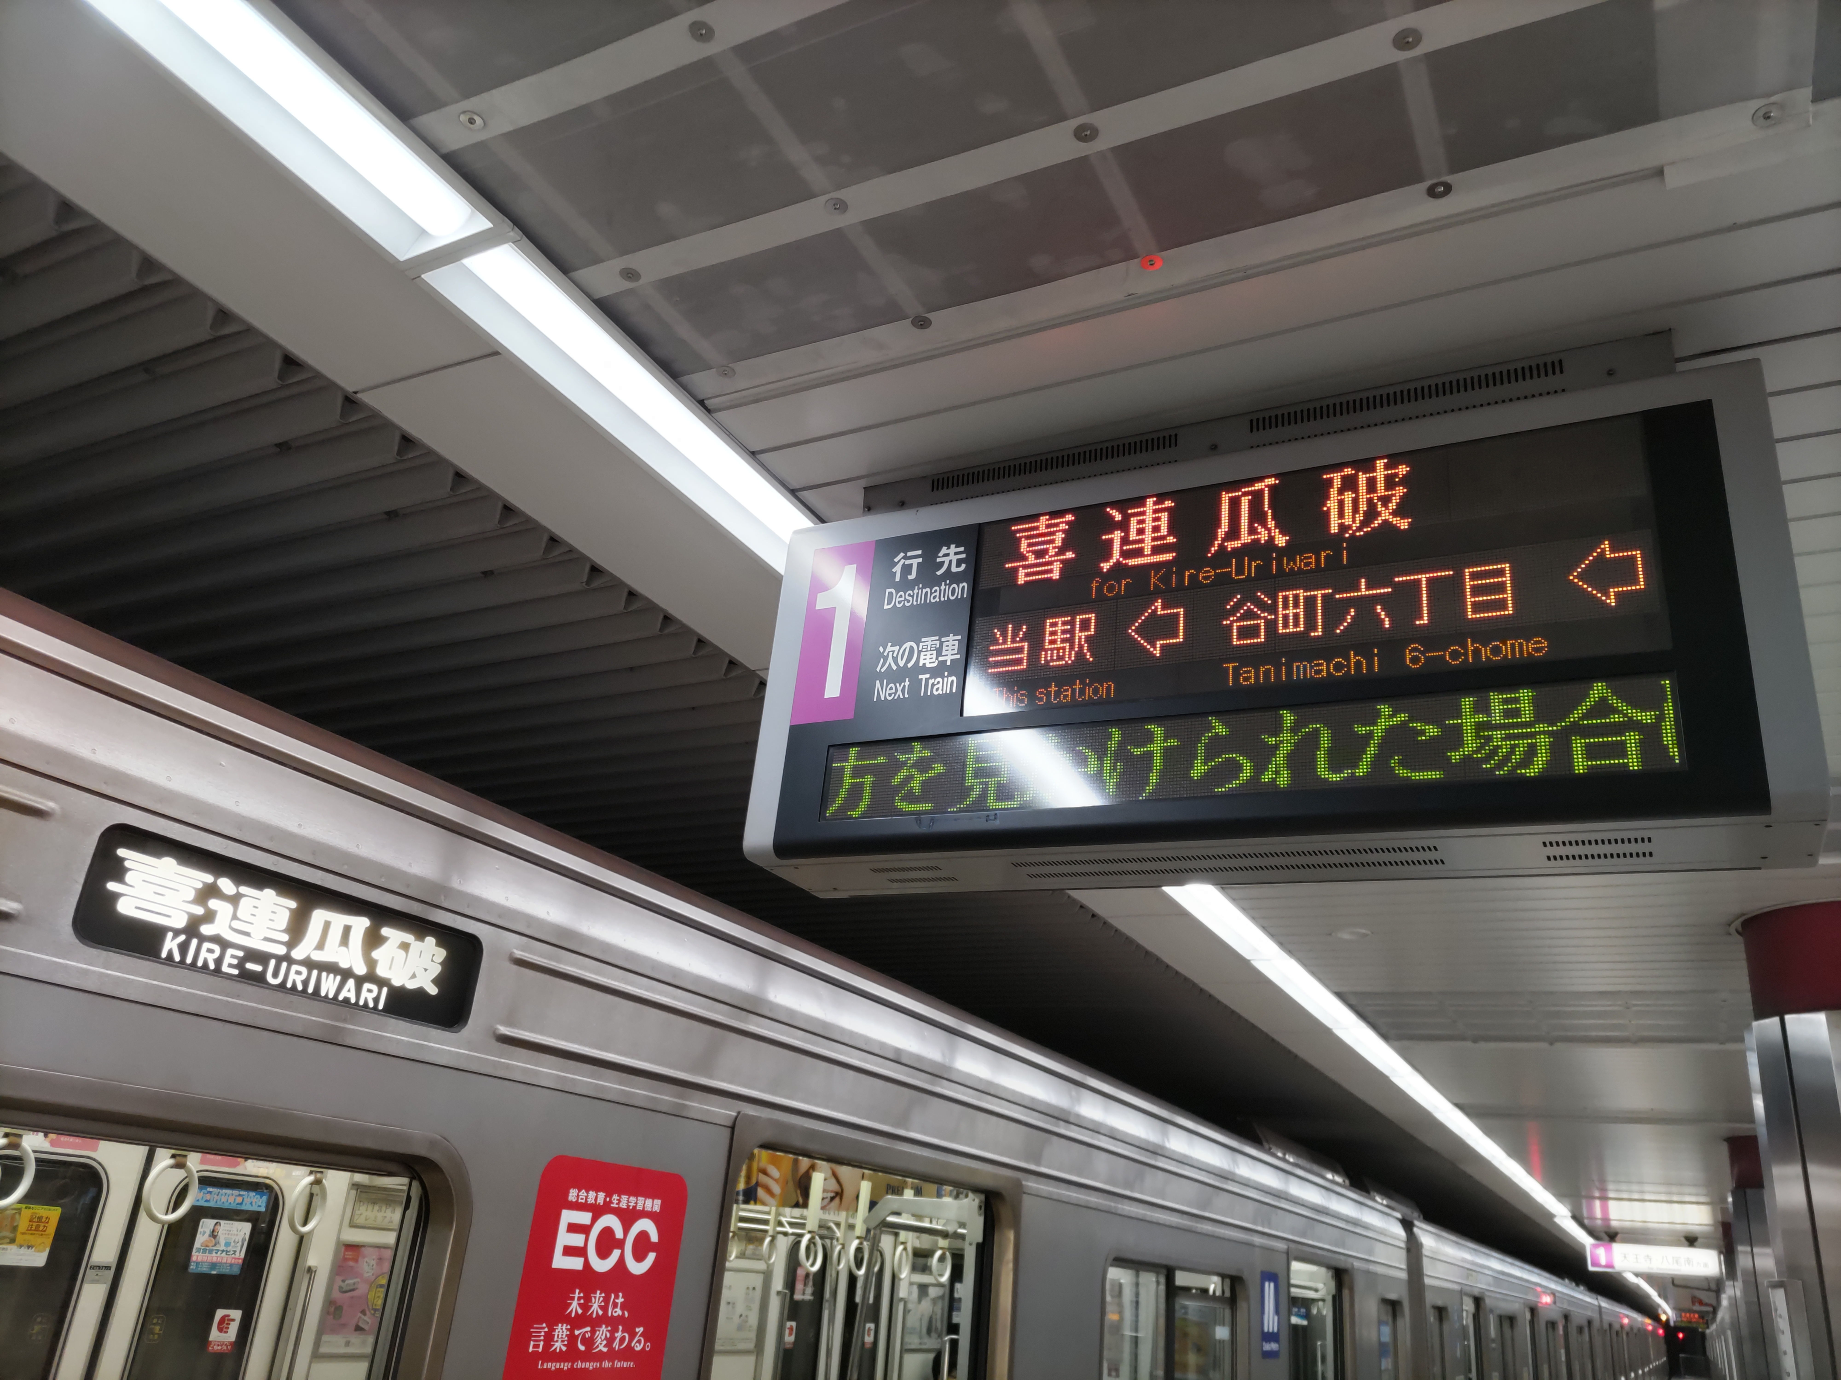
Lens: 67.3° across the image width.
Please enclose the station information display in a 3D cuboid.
[{"bbox_3d":[0.372,-0.019,1.724,1.209,0.497,0.205,-6,-25,27],"label":"station information display"}]

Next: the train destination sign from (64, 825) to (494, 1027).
[{"bbox_3d":[-0.845,0.342,1.893,0.030,0.142,0.645,-6,-25,27],"label":"train destination sign"}]

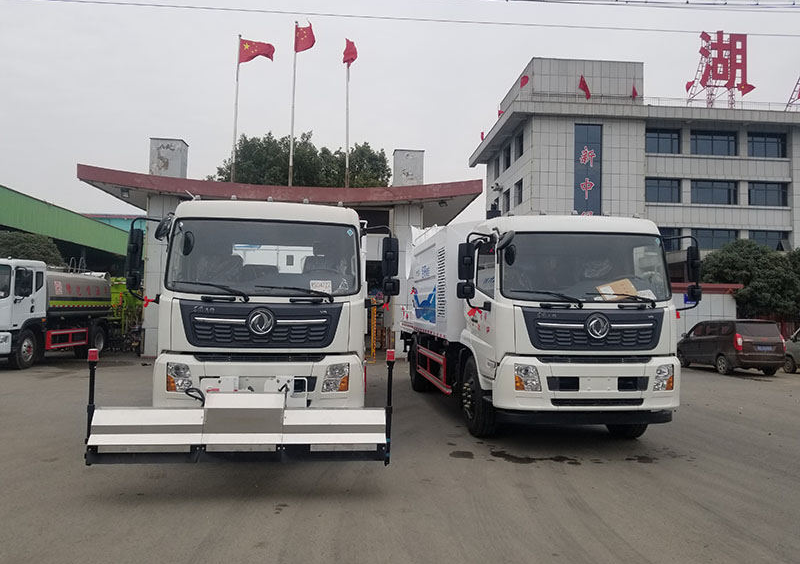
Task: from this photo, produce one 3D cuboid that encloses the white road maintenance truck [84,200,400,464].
[{"bbox_3d":[-1.892,0.665,10.088,2.900,3.100,9.000,1,-3,-5],"label":"white road maintenance truck"}]

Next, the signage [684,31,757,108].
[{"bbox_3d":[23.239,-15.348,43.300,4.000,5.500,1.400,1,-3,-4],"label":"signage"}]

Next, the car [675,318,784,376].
[{"bbox_3d":[10.558,2.086,20.041,1.680,1.700,4.350,1,-3,-8],"label":"car"}]

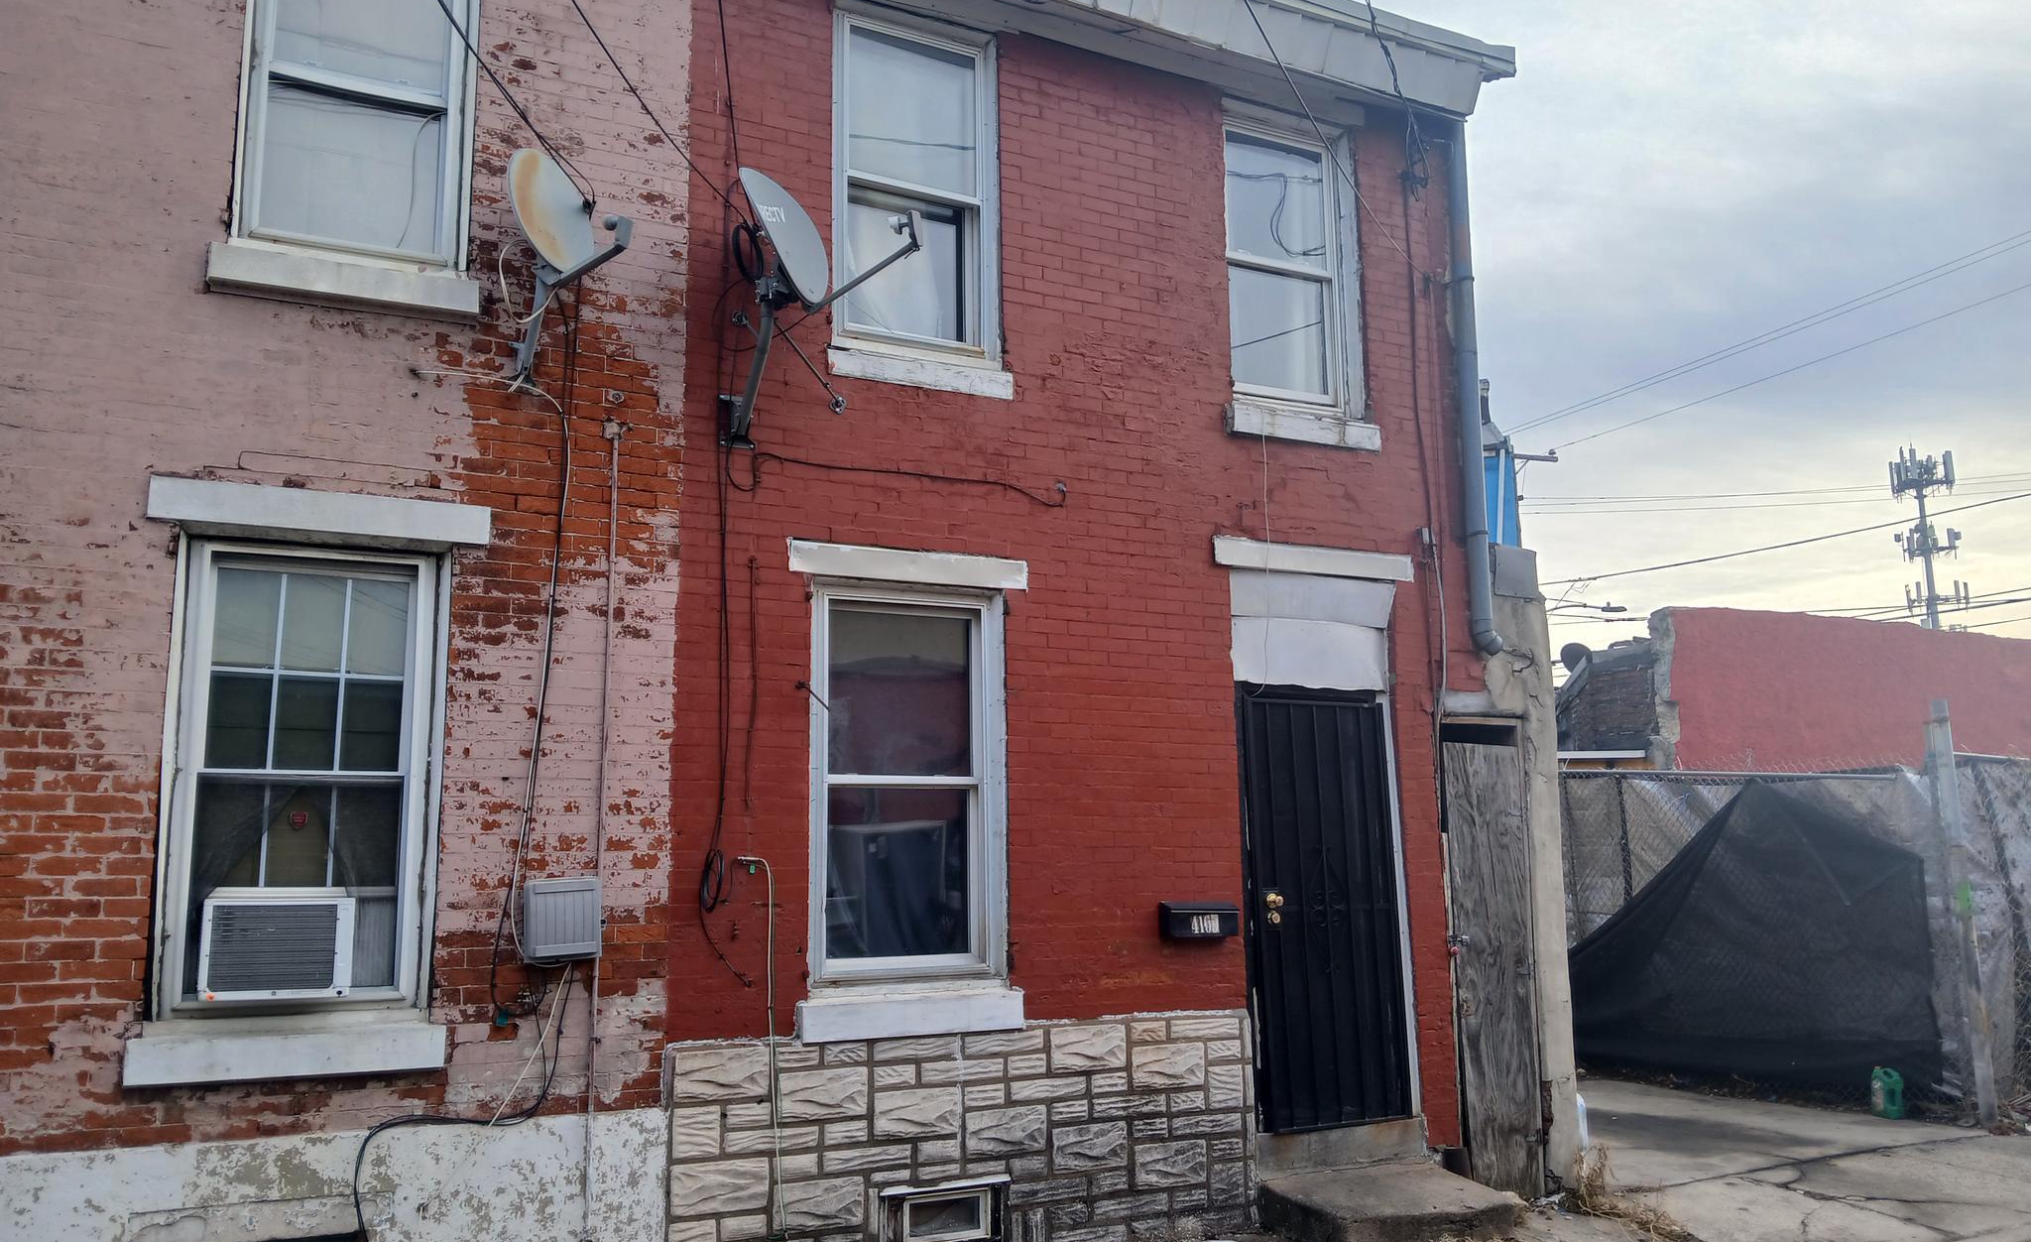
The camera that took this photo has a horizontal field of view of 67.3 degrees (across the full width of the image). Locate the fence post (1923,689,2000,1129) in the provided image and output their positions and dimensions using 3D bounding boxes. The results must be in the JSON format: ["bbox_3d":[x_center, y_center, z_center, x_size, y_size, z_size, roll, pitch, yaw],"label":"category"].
[{"bbox_3d":[5.921,1.795,9.502,0.100,2.622,0.100,4,-10,-25],"label":"fence post"}]

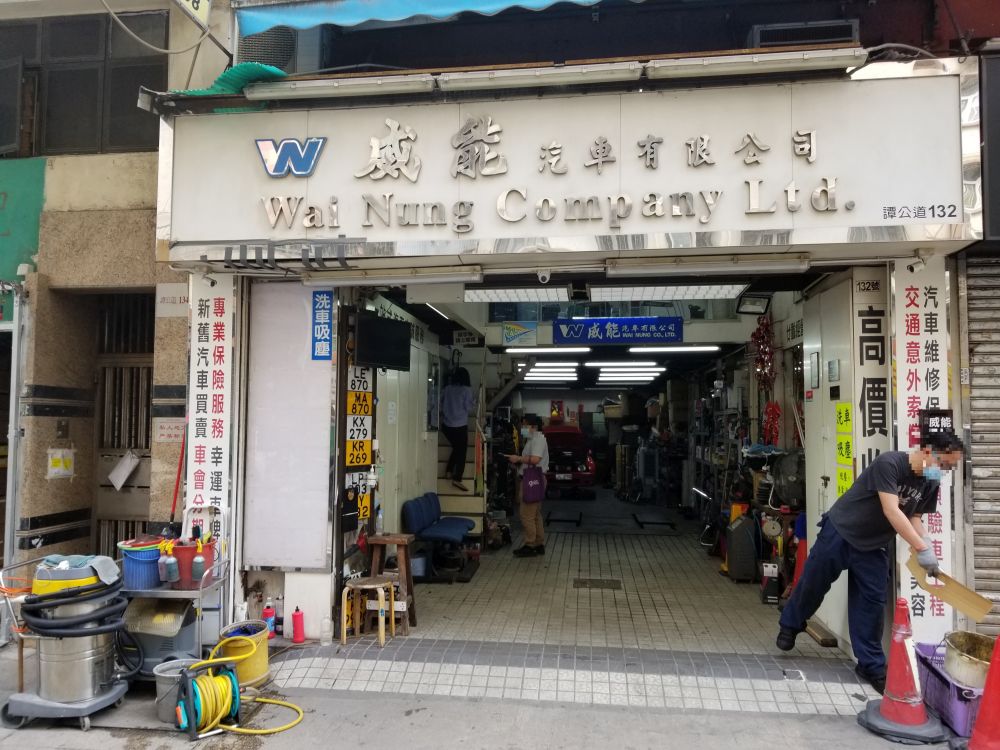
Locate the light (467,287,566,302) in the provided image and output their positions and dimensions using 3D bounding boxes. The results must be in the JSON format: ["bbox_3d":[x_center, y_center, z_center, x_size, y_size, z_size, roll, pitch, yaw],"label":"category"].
[{"bbox_3d":[-0.037,-0.686,6.242,1.200,0.080,0.600,0,-4,6],"label":"light"}]

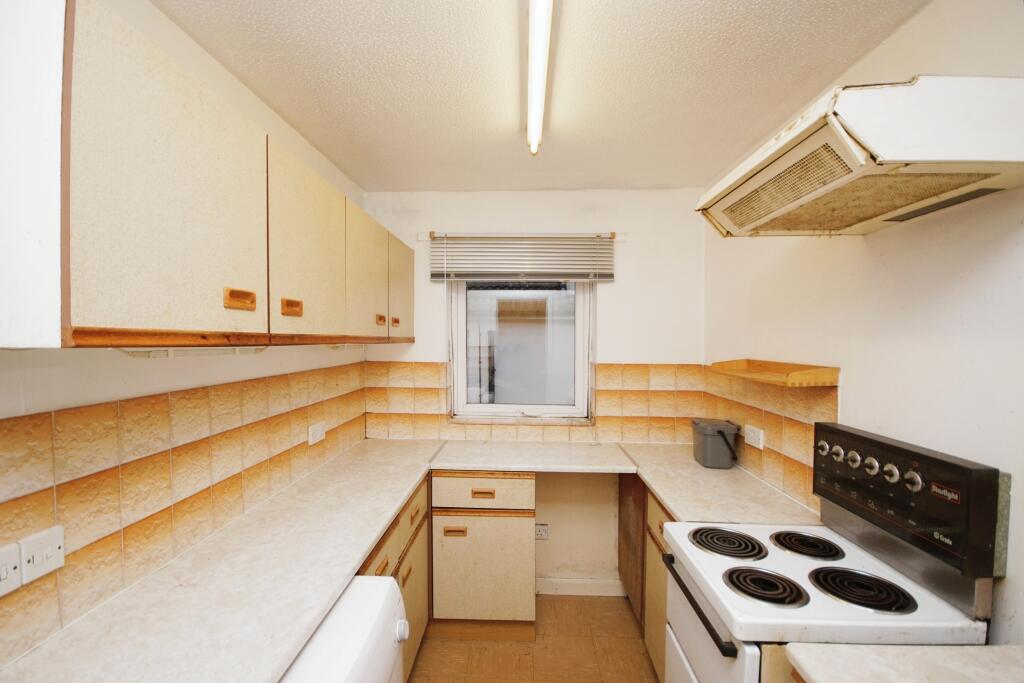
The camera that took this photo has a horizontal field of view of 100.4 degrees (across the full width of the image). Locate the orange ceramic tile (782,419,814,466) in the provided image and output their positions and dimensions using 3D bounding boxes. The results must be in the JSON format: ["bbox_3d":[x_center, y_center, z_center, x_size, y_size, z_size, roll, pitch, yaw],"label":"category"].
[{"bbox_3d":[1.085,0.377,1.620,0.010,0.151,0.149,0,1,3],"label":"orange ceramic tile"}]

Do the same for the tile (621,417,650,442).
[{"bbox_3d":[0.715,0.509,2.466,0.150,0.148,0.010,0,1,2],"label":"tile"}]

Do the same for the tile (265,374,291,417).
[{"bbox_3d":[-0.928,0.214,1.693,0.010,0.154,0.143,0,1,3],"label":"tile"}]

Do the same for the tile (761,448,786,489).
[{"bbox_3d":[1.081,0.525,1.760,0.010,0.150,0.145,0,1,1],"label":"tile"}]

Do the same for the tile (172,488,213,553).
[{"bbox_3d":[-0.917,0.511,1.226,0.010,0.147,0.150,0,0,2],"label":"tile"}]

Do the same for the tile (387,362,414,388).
[{"bbox_3d":[-0.647,0.197,2.500,0.150,0.150,0.010,0,1,2],"label":"tile"}]

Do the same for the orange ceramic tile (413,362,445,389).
[{"bbox_3d":[-0.494,0.199,2.493,0.155,0.150,0.010,0,1,2],"label":"orange ceramic tile"}]

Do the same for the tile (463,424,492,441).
[{"bbox_3d":[-0.196,0.536,2.514,0.151,0.096,0.010,0,1,3],"label":"tile"}]

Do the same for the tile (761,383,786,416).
[{"bbox_3d":[1.090,0.223,1.765,0.010,0.151,0.149,0,1,3],"label":"tile"}]

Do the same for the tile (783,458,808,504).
[{"bbox_3d":[1.067,0.519,1.606,0.010,0.148,0.145,0,1,2],"label":"tile"}]

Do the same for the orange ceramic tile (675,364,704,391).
[{"bbox_3d":[1.020,0.212,2.456,0.156,0.148,0.010,0,1,3],"label":"orange ceramic tile"}]

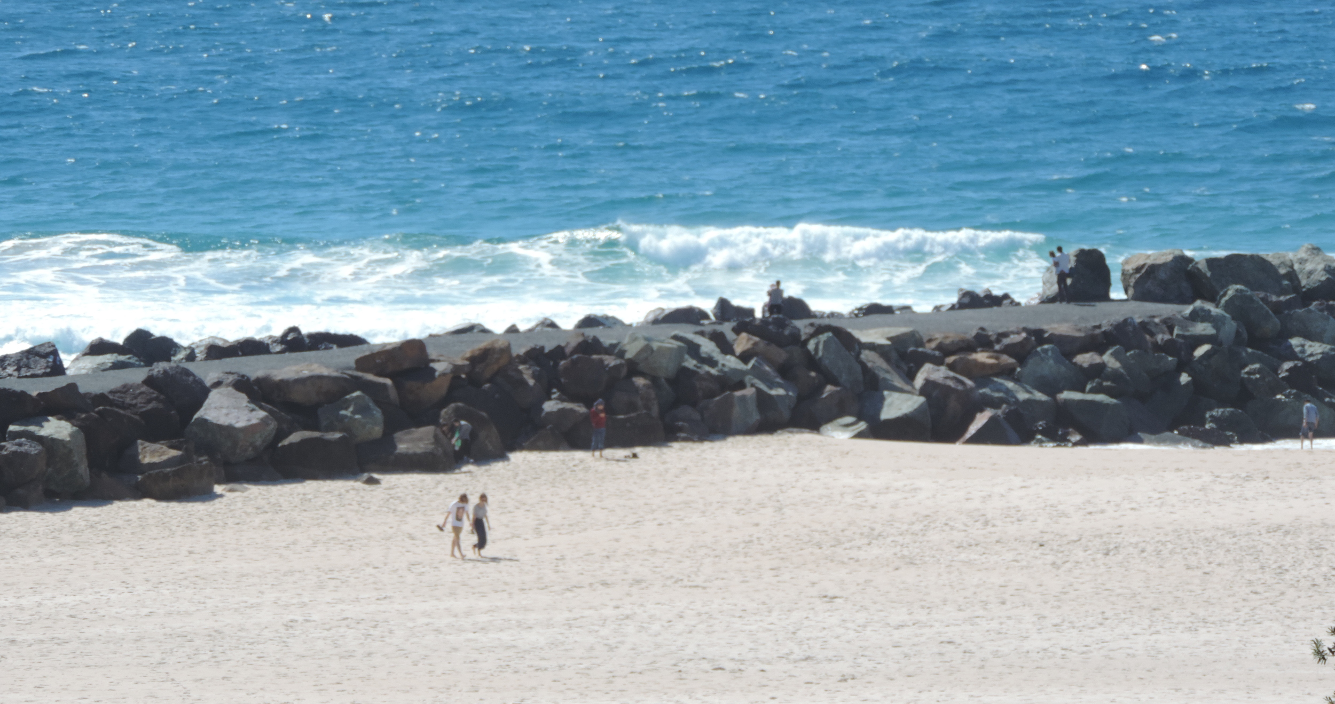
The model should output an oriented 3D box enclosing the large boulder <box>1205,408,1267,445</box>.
[{"bbox_3d":[17.299,2.317,293.426,1.817,1.201,1.523,0,4,0],"label":"large boulder"}]

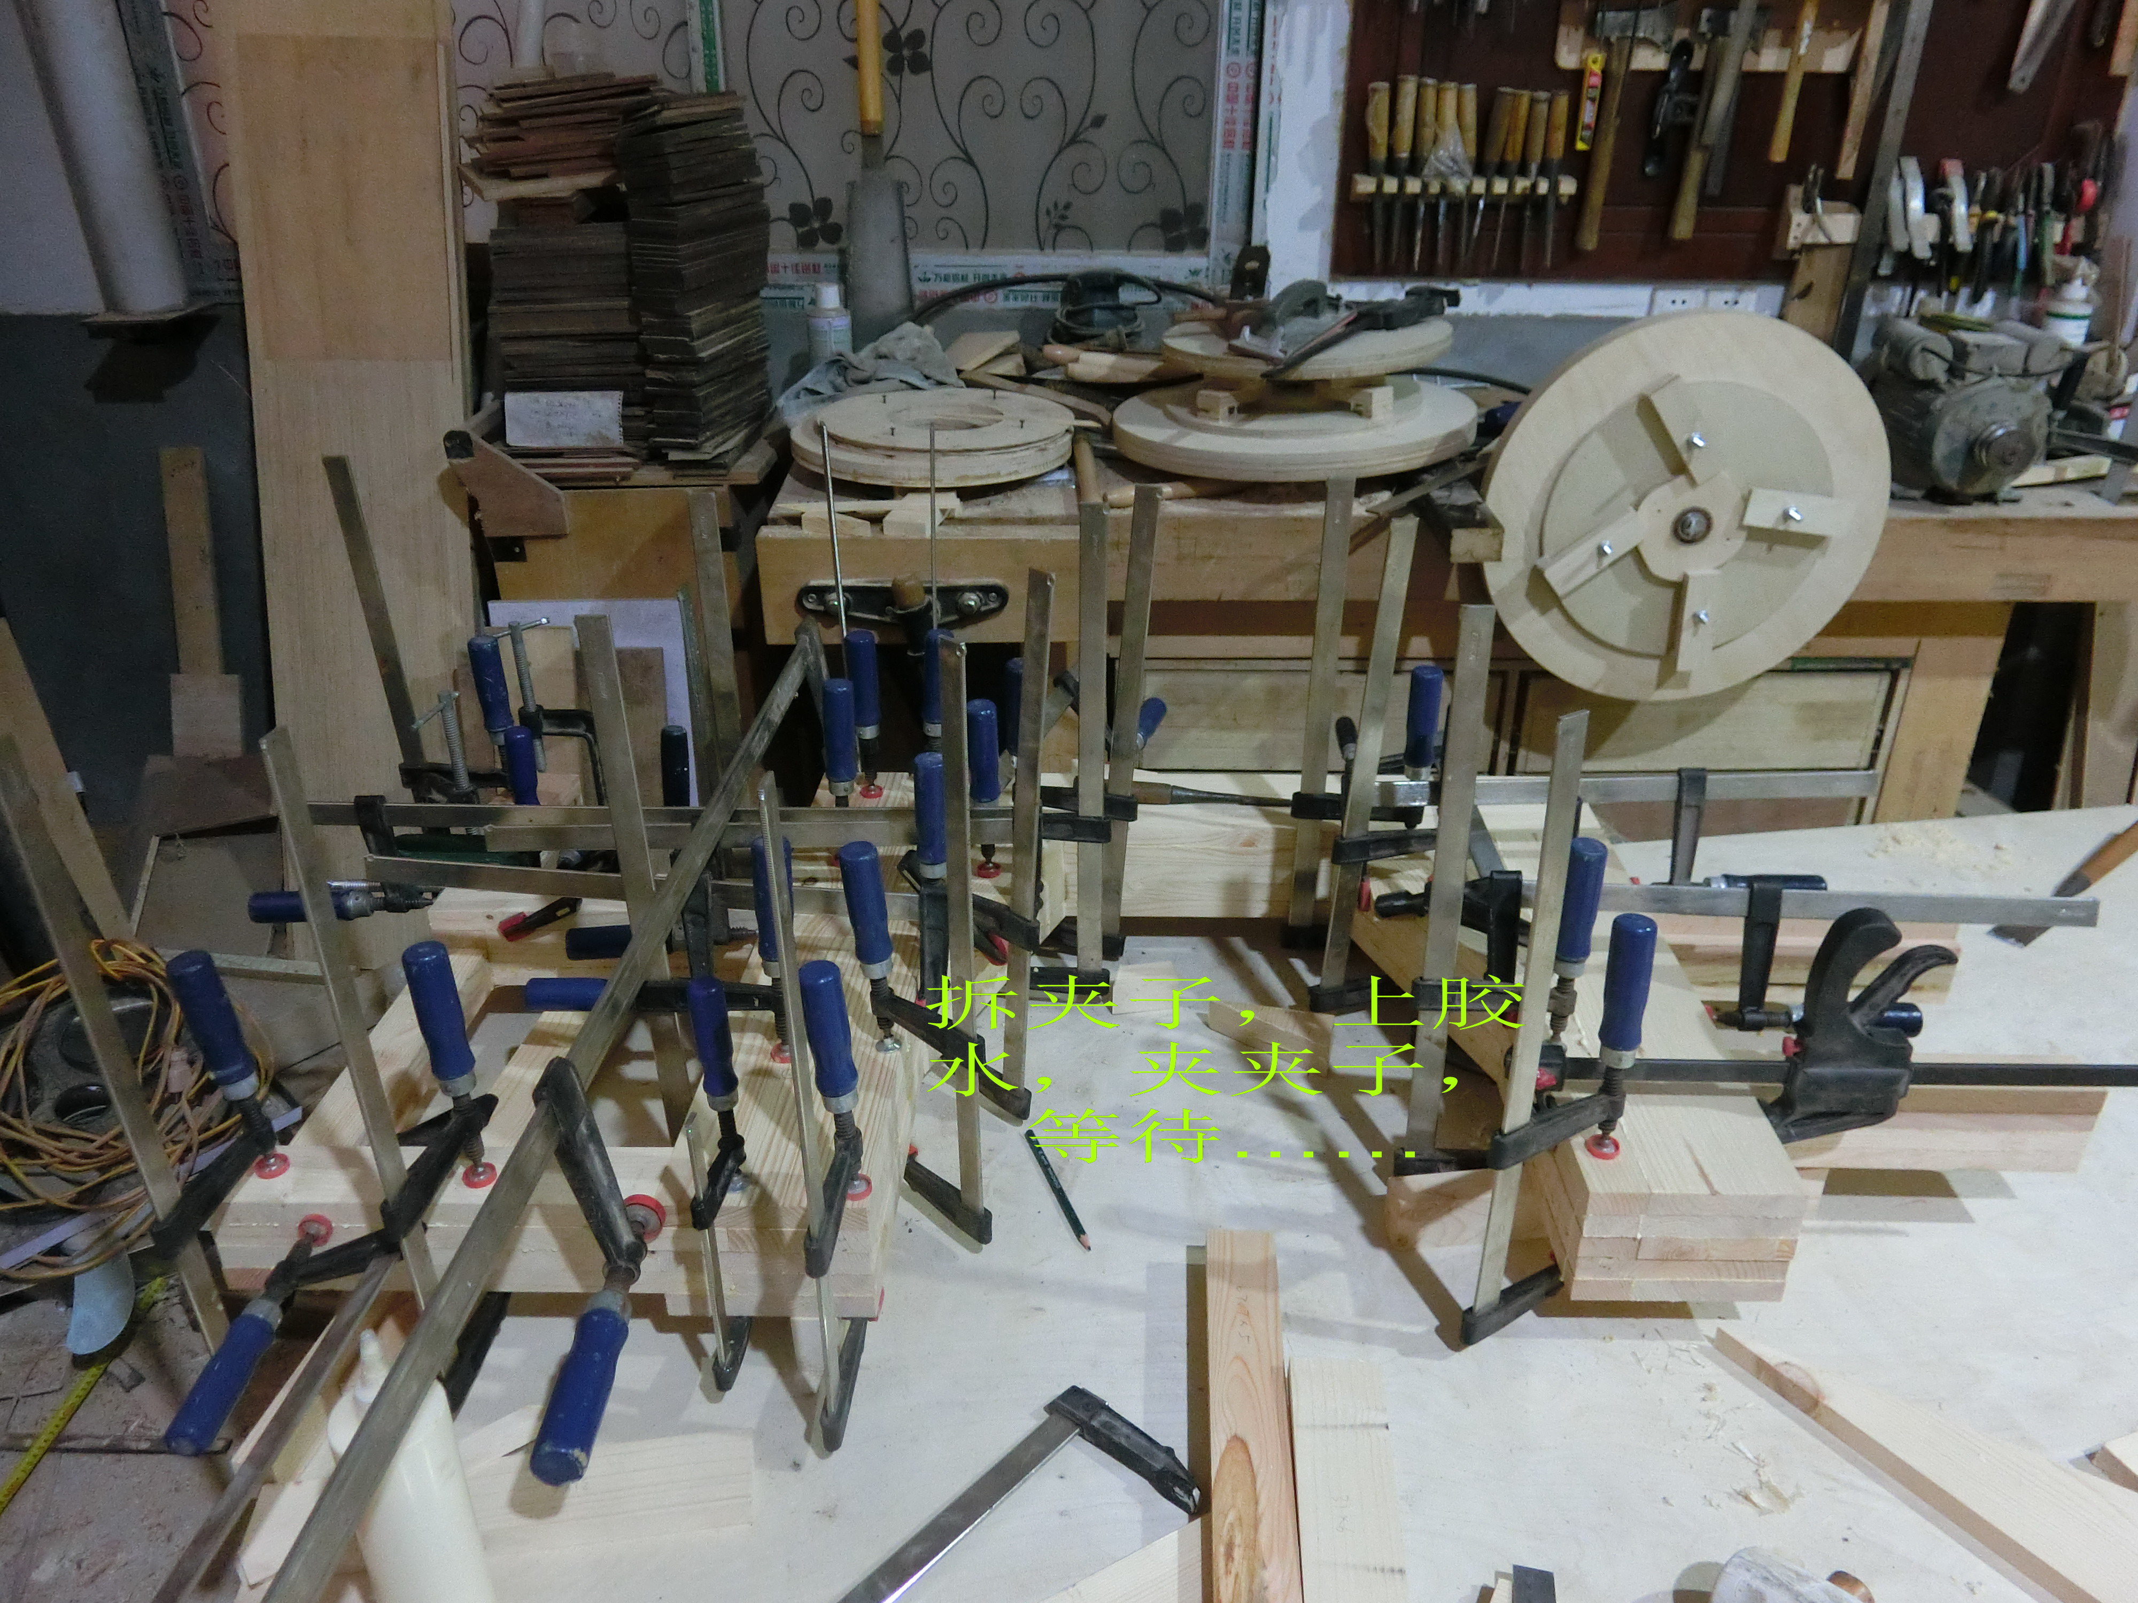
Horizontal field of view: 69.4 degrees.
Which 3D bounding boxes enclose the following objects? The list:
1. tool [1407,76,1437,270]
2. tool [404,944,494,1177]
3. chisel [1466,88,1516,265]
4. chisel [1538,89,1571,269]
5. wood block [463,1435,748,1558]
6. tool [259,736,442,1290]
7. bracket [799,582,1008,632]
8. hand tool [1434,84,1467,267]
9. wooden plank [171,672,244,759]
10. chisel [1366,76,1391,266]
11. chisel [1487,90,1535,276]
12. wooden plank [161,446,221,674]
[{"bbox_3d":[0.558,-0.985,2.435,0.028,0.283,0.028,-3,28,1],"label":"tool"},{"bbox_3d":[-0.462,0.201,1.160,0.031,0.214,0.031,-1,27,0],"label":"tool"},{"bbox_3d":[0.657,-0.975,2.431,0.031,0.269,0.031,4,29,-2],"label":"chisel"},{"bbox_3d":[0.767,-0.978,2.439,0.028,0.266,0.028,-4,28,2],"label":"chisel"},{"bbox_3d":[-0.338,0.490,1.096,0.225,0.026,0.060,-3,29,-5],"label":"wood block"},{"bbox_3d":[-0.462,0.192,1.022,0.010,0.530,0.027,2,29,4],"label":"tool"},{"bbox_3d":[-0.207,-0.243,1.935,0.262,0.060,0.035,0,28,0],"label":"bracket"},{"bbox_3d":[0.591,-0.979,2.429,0.031,0.278,0.031,-4,29,2],"label":"hand tool"},{"bbox_3d":[-1.528,-0.151,2.744,0.120,0.145,0.018,0,4,0],"label":"wooden plank"},{"bbox_3d":[0.488,-0.980,2.428,0.031,0.276,0.031,-4,29,2],"label":"chisel"},{"bbox_3d":[0.700,-0.985,2.461,0.028,0.269,0.027,2,27,-1],"label":"chisel"},{"bbox_3d":[-1.539,-0.422,2.715,0.070,0.393,0.018,0,9,0],"label":"wooden plank"}]

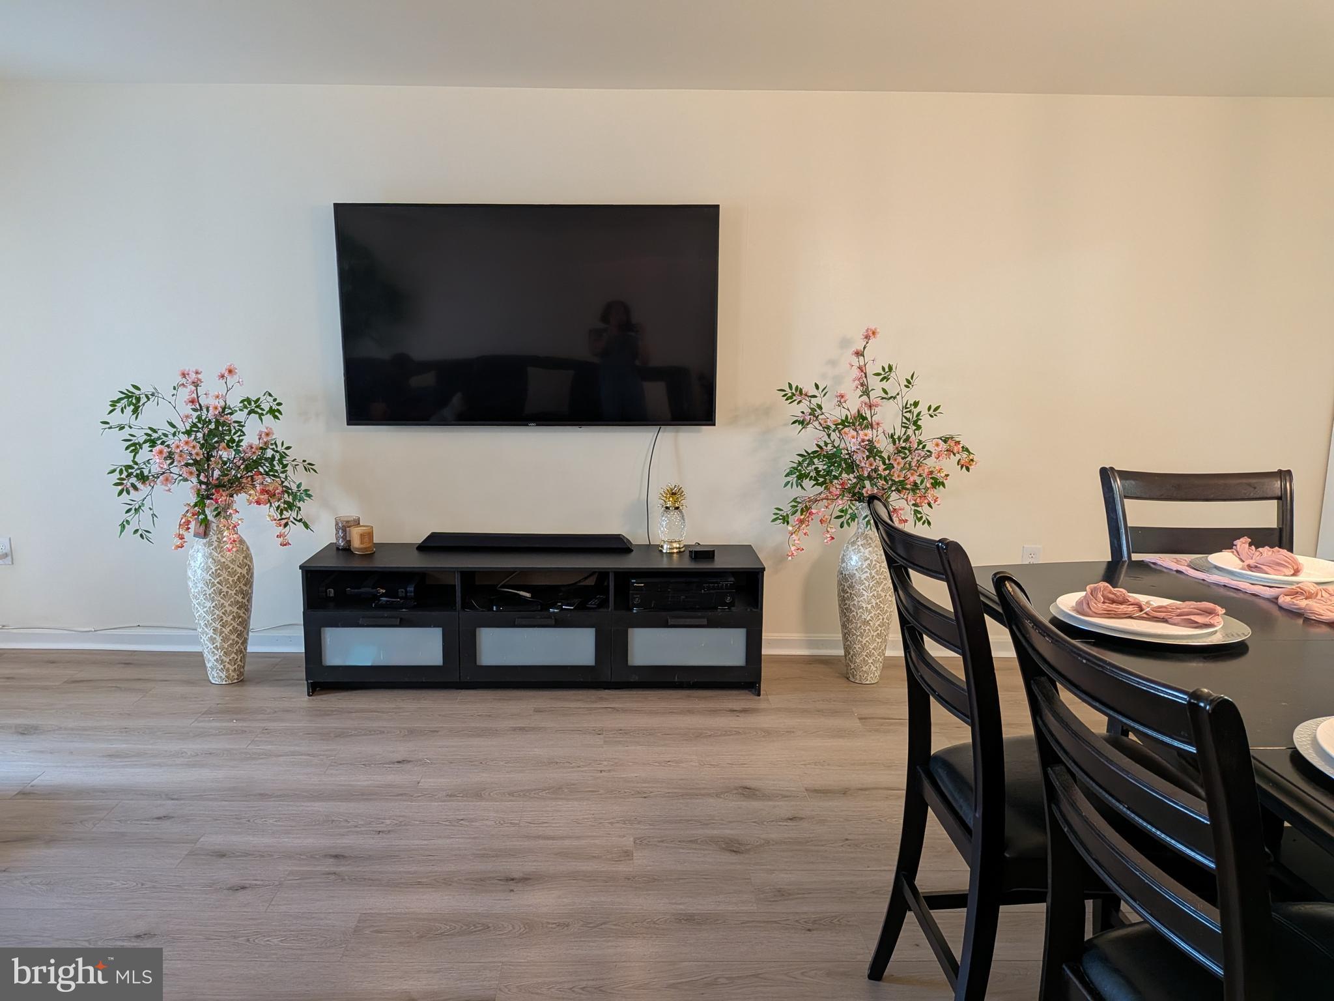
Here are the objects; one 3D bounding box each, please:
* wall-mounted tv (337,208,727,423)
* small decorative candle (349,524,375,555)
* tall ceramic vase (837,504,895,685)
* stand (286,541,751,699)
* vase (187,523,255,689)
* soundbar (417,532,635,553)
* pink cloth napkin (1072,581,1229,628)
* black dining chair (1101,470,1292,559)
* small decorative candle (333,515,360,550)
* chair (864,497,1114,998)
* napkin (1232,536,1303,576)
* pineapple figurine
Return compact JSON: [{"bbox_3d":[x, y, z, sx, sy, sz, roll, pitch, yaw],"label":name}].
[{"bbox_3d":[-0.568,-0.767,3.884,1.565,0.905,0.075,0,11,-2],"label":"wall-mounted tv"},{"bbox_3d":[-1.252,0.160,3.791,0.095,0.105,0.095,1,9,0],"label":"small decorative candle"},{"bbox_3d":[0.832,0.383,3.829,0.235,0.755,0.235,1,9,0],"label":"tall ceramic vase"},{"bbox_3d":[-0.525,0.483,3.827,1.800,0.530,0.410,0,9,-2],"label":"stand"},{"bbox_3d":[-1.821,0.376,3.753,0.240,0.740,0.240,1,9,0],"label":"vase"},{"bbox_3d":[-0.586,0.174,3.890,0.900,0.060,0.110,0,9,-1],"label":"soundbar"},{"bbox_3d":[0.838,0.178,1.630,0.230,0.052,0.095,4,10,18],"label":"pink cloth napkin"},{"bbox_3d":[1.384,0.496,2.192,0.470,1.070,0.570,0,9,-2],"label":"black dining chair"},{"bbox_3d":[-1.343,0.138,3.869,0.095,0.122,0.095,1,9,0],"label":"small decorative candle"},{"bbox_3d":[0.694,0.559,1.762,0.570,1.070,0.470,0,9,-4],"label":"chair"},{"bbox_3d":[1.299,0.120,2.003,0.105,0.060,0.160,-3,10,-19],"label":"napkin"},{"bbox_3d":[0.026,0.077,3.859,0.125,0.274,0.125,1,9,0],"label":"pineapple figurine"}]

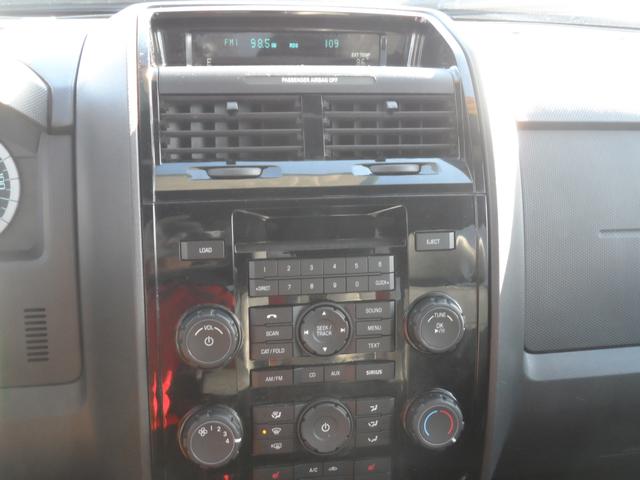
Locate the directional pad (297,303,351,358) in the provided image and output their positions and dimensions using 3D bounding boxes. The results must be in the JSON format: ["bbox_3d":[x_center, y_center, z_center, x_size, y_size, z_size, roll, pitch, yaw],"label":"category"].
[{"bbox_3d":[0.003,0.071,0.603,0.043,0.043,0.015,-1,8,-8],"label":"directional pad"}]

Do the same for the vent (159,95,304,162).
[{"bbox_3d":[-0.071,-0.090,0.610,0.115,0.052,0.025,-1,-3,-8],"label":"vent"}]

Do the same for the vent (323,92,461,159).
[{"bbox_3d":[0.059,-0.093,0.631,0.112,0.052,0.025,-1,-3,-8],"label":"vent"}]

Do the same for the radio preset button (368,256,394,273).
[{"bbox_3d":[0.049,0.020,0.607,0.021,0.013,0.005,-1,8,-8],"label":"radio preset button"}]

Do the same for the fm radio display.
[{"bbox_3d":[-0.030,-0.165,0.660,0.166,0.031,0.010,-1,0,-8],"label":"fm radio display"}]

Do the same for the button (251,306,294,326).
[{"bbox_3d":[-0.038,0.061,0.601,0.034,0.015,0.005,-1,8,-8],"label":"button"}]

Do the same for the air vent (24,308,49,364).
[{"bbox_3d":[-0.231,0.077,0.615,0.021,0.045,0.005,-1,6,-8],"label":"air vent"}]

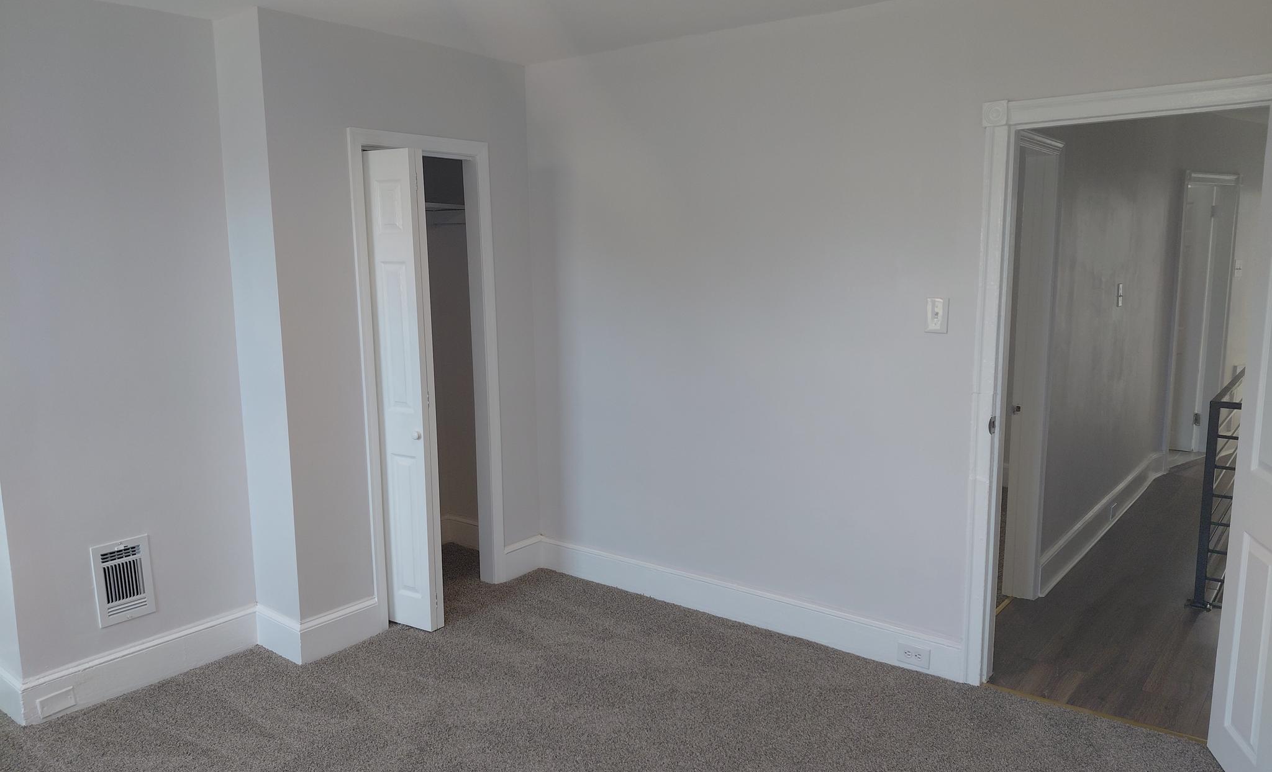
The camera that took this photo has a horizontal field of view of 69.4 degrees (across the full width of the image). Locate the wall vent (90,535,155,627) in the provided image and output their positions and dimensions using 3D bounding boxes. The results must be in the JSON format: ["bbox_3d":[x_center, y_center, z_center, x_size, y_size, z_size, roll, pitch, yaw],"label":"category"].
[{"bbox_3d":[-1.869,0.714,3.357,0.020,0.299,0.199,6,11,37],"label":"wall vent"}]

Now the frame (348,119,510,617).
[{"bbox_3d":[-0.927,-0.026,4.051,0.125,2.076,0.746,6,11,37],"label":"frame"}]

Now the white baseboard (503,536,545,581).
[{"bbox_3d":[-0.565,0.857,4.558,0.022,0.170,0.262,6,11,37],"label":"white baseboard"}]

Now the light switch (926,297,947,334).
[{"bbox_3d":[1.072,-0.251,3.287,0.082,0.124,0.018,6,11,37],"label":"light switch"}]

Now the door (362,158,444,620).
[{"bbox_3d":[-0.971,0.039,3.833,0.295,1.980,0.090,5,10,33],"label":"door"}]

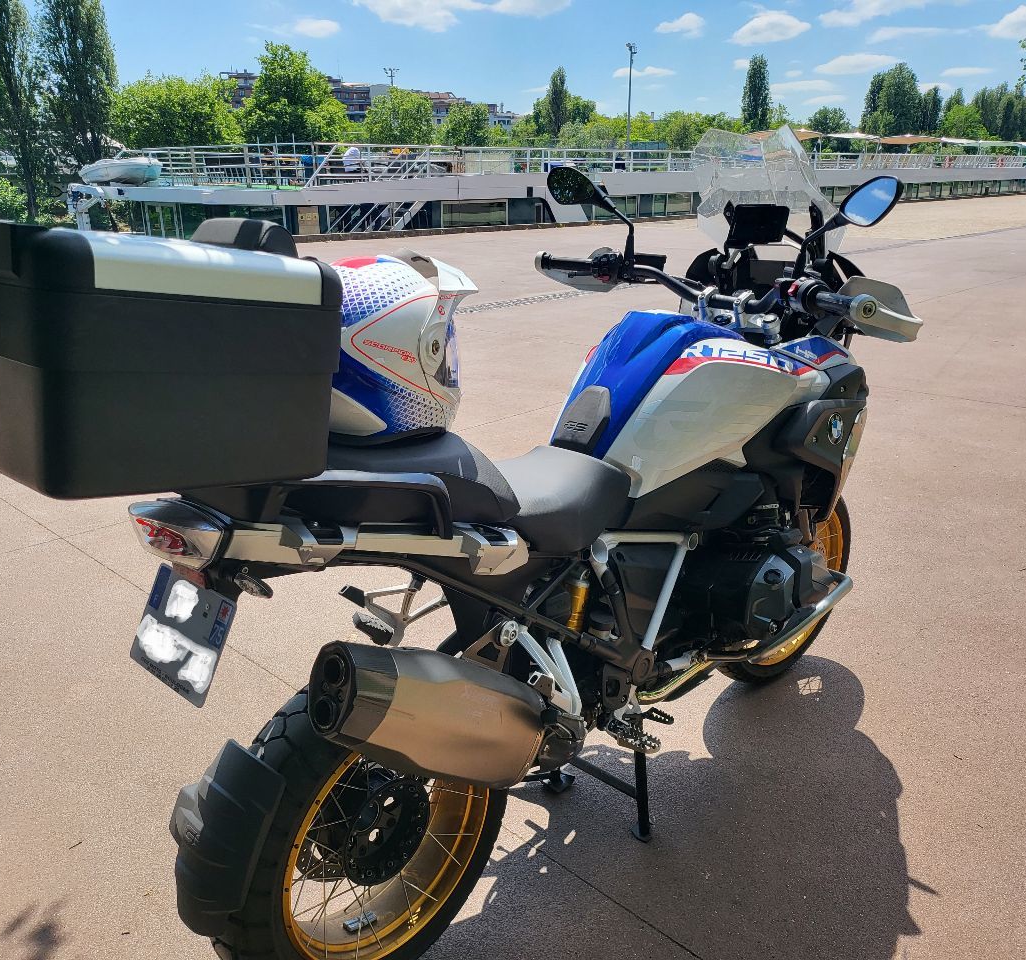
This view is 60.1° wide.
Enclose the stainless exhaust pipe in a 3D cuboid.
[{"bbox_3d":[-0.114,0.358,1.374,0.118,0.150,0.435,18,-6,44],"label":"stainless exhaust pipe"}]

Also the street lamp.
[{"bbox_3d":[12.082,-37.386,92.126,1.246,14.525,1.200,2,19,7],"label":"street lamp"}]

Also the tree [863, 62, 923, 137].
[{"bbox_3d":[60.532,-57.972,143.748,9.232,16.408,8.771,7,20,20],"label":"tree"}]

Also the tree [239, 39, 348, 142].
[{"bbox_3d":[-17.584,-29.855,72.935,8.432,10.447,8.010,-5,19,-12],"label":"tree"}]

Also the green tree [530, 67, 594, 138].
[{"bbox_3d":[5.814,-42.123,106.983,7.715,14.083,7.329,0,19,3],"label":"green tree"}]

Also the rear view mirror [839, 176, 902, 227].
[{"bbox_3d":[0.663,-0.511,1.637,0.055,0.100,0.145,-2,18,-25],"label":"rear view mirror"}]

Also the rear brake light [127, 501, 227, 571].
[{"bbox_3d":[-0.446,0.074,1.207,0.120,0.075,0.105,16,25,41],"label":"rear brake light"}]

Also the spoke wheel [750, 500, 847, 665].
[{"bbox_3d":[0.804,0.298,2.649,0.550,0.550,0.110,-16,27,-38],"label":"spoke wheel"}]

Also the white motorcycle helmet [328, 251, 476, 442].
[{"bbox_3d":[-0.223,-0.211,1.348,0.260,0.275,0.365,17,25,41],"label":"white motorcycle helmet"}]

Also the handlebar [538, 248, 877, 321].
[{"bbox_3d":[0.431,-0.448,2.007,0.240,0.115,0.900,-16,24,-38],"label":"handlebar"}]

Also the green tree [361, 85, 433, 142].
[{"bbox_3d":[-10.145,-30.936,80.081,6.000,7.734,5.700,-3,19,-6],"label":"green tree"}]

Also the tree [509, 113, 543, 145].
[{"bbox_3d":[1.424,-34.840,93.362,3.398,6.301,3.228,0,19,1],"label":"tree"}]

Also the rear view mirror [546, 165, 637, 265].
[{"bbox_3d":[0.186,-0.654,2.168,0.235,0.235,0.080,11,22,30],"label":"rear view mirror"}]

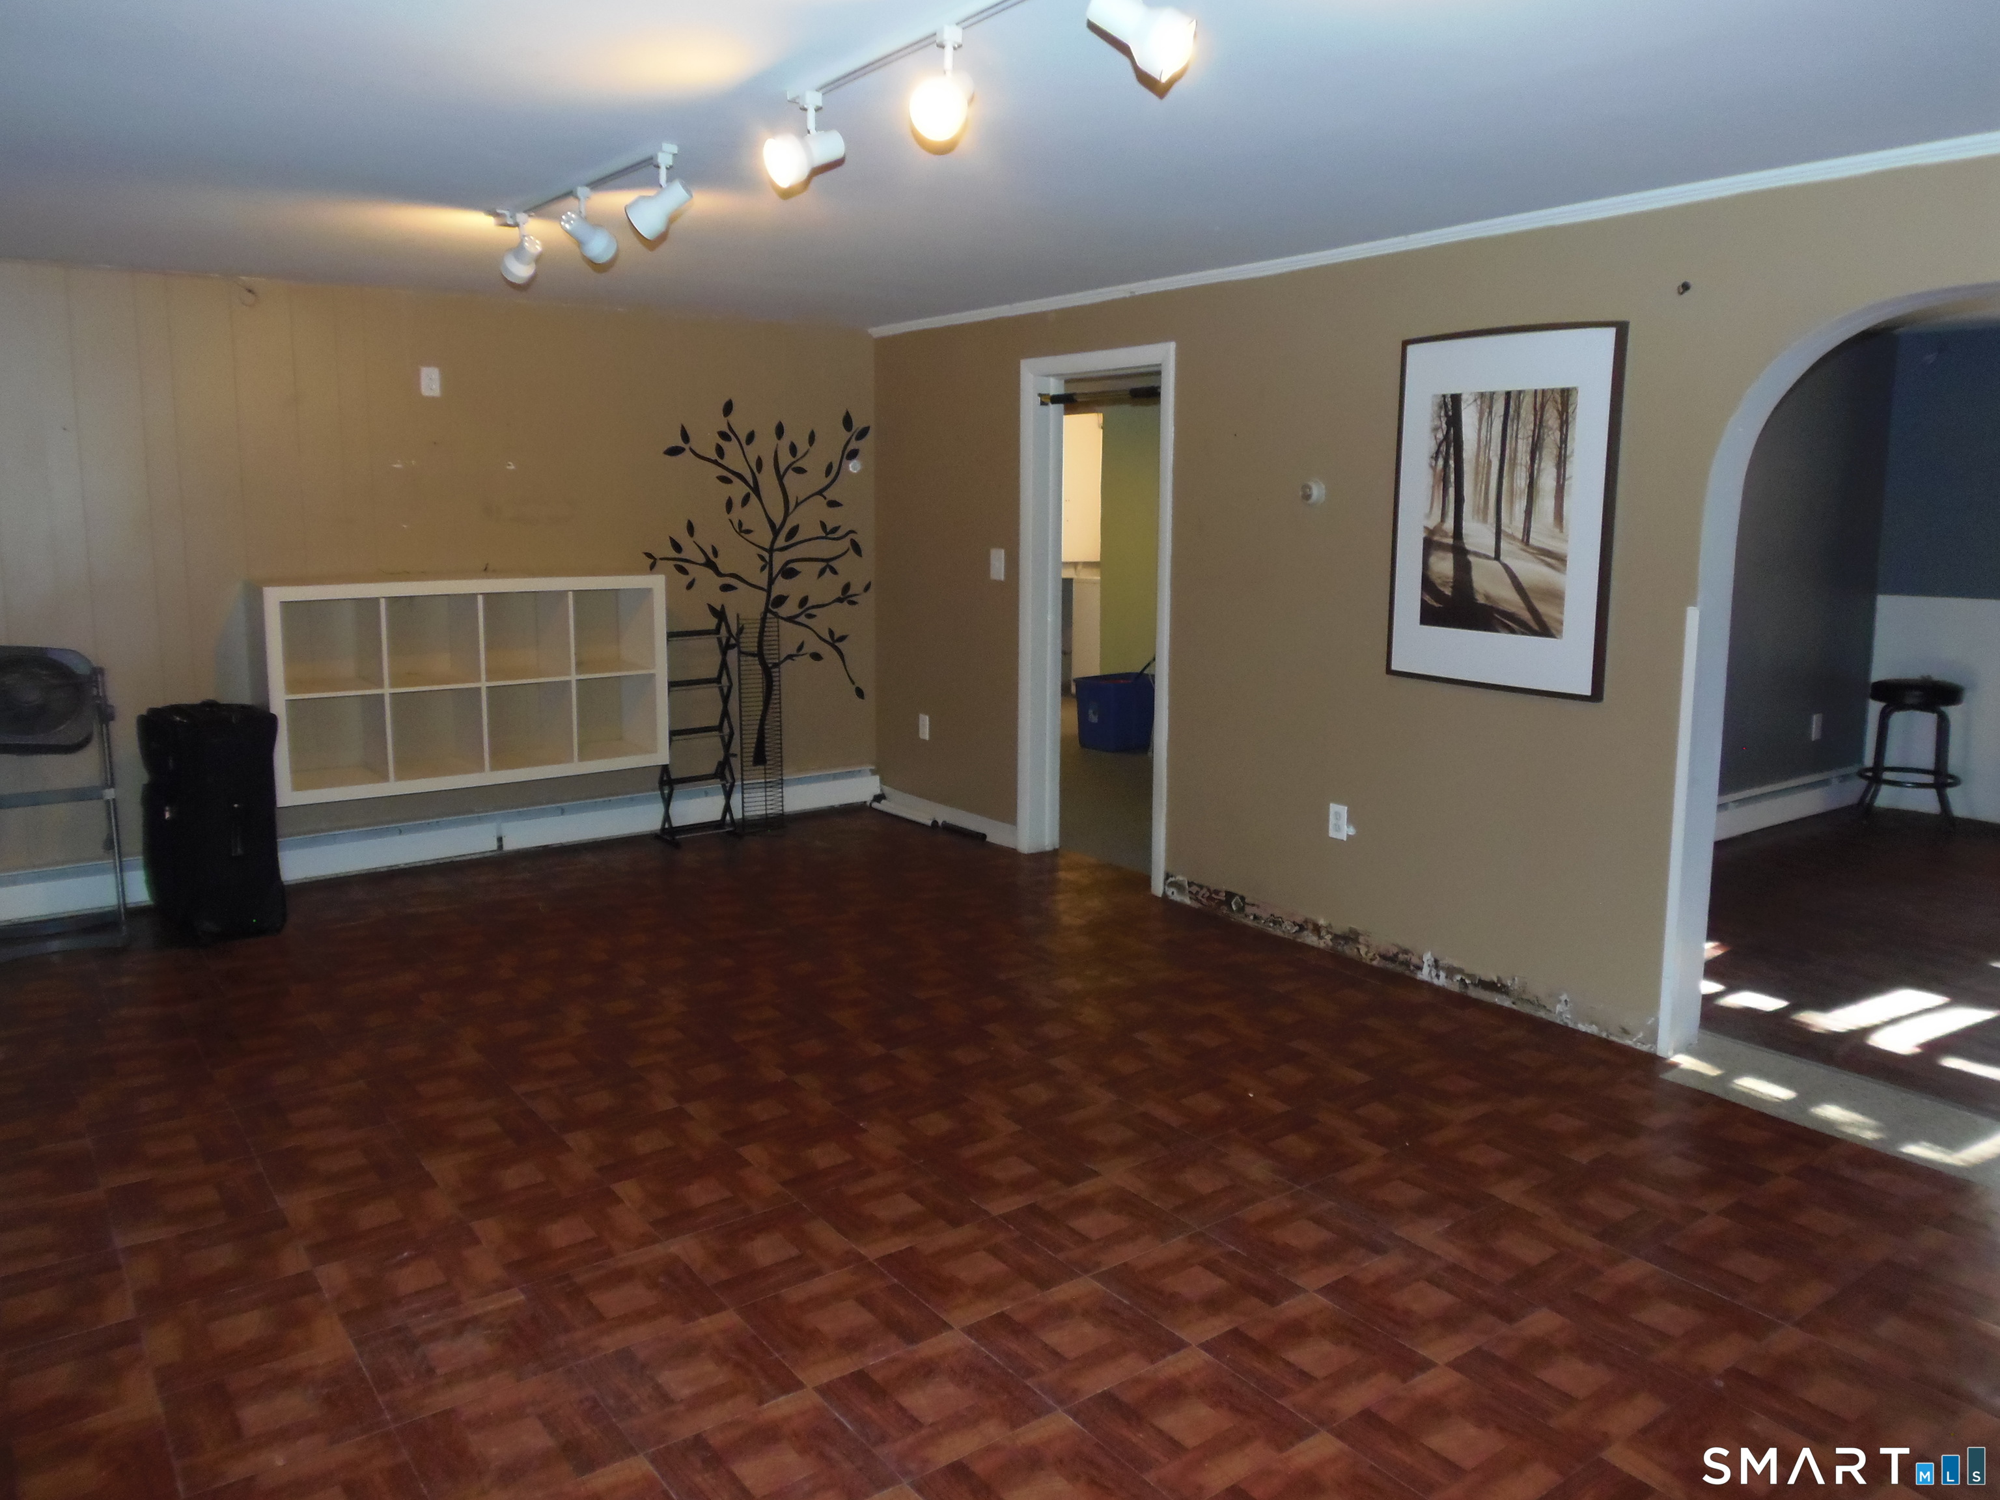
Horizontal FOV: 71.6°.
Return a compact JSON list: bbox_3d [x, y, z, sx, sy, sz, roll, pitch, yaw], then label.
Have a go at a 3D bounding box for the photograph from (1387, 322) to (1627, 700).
[{"bbox_3d":[1.447,-0.686,4.029,0.028,1.020,0.720,-7,12,-36],"label":"photograph"}]

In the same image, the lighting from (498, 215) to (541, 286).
[{"bbox_3d":[-1.338,-1.389,3.864,0.103,0.198,0.160,-9,13,-42],"label":"lighting"}]

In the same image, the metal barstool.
[{"bbox_3d":[4.388,0.012,6.694,0.400,0.680,0.400,3,10,17],"label":"metal barstool"}]

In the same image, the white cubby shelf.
[{"bbox_3d":[-2.145,-0.287,5.622,1.500,0.795,0.395,-7,12,-36],"label":"white cubby shelf"}]

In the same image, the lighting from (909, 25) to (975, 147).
[{"bbox_3d":[-0.094,-1.119,2.341,0.103,0.198,0.160,3,10,13],"label":"lighting"}]

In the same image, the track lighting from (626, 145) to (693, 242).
[{"bbox_3d":[-0.783,-1.277,3.196,0.160,0.198,0.103,2,10,13],"label":"track lighting"}]

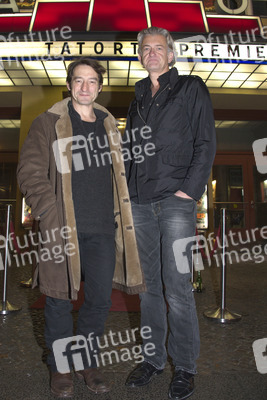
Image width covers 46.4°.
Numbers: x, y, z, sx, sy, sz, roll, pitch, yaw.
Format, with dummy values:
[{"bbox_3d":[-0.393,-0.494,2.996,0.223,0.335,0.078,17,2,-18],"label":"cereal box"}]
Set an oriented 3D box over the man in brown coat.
[{"bbox_3d":[-0.280,0.068,1.700,0.670,1.740,0.420,1,-3,-9],"label":"man in brown coat"}]

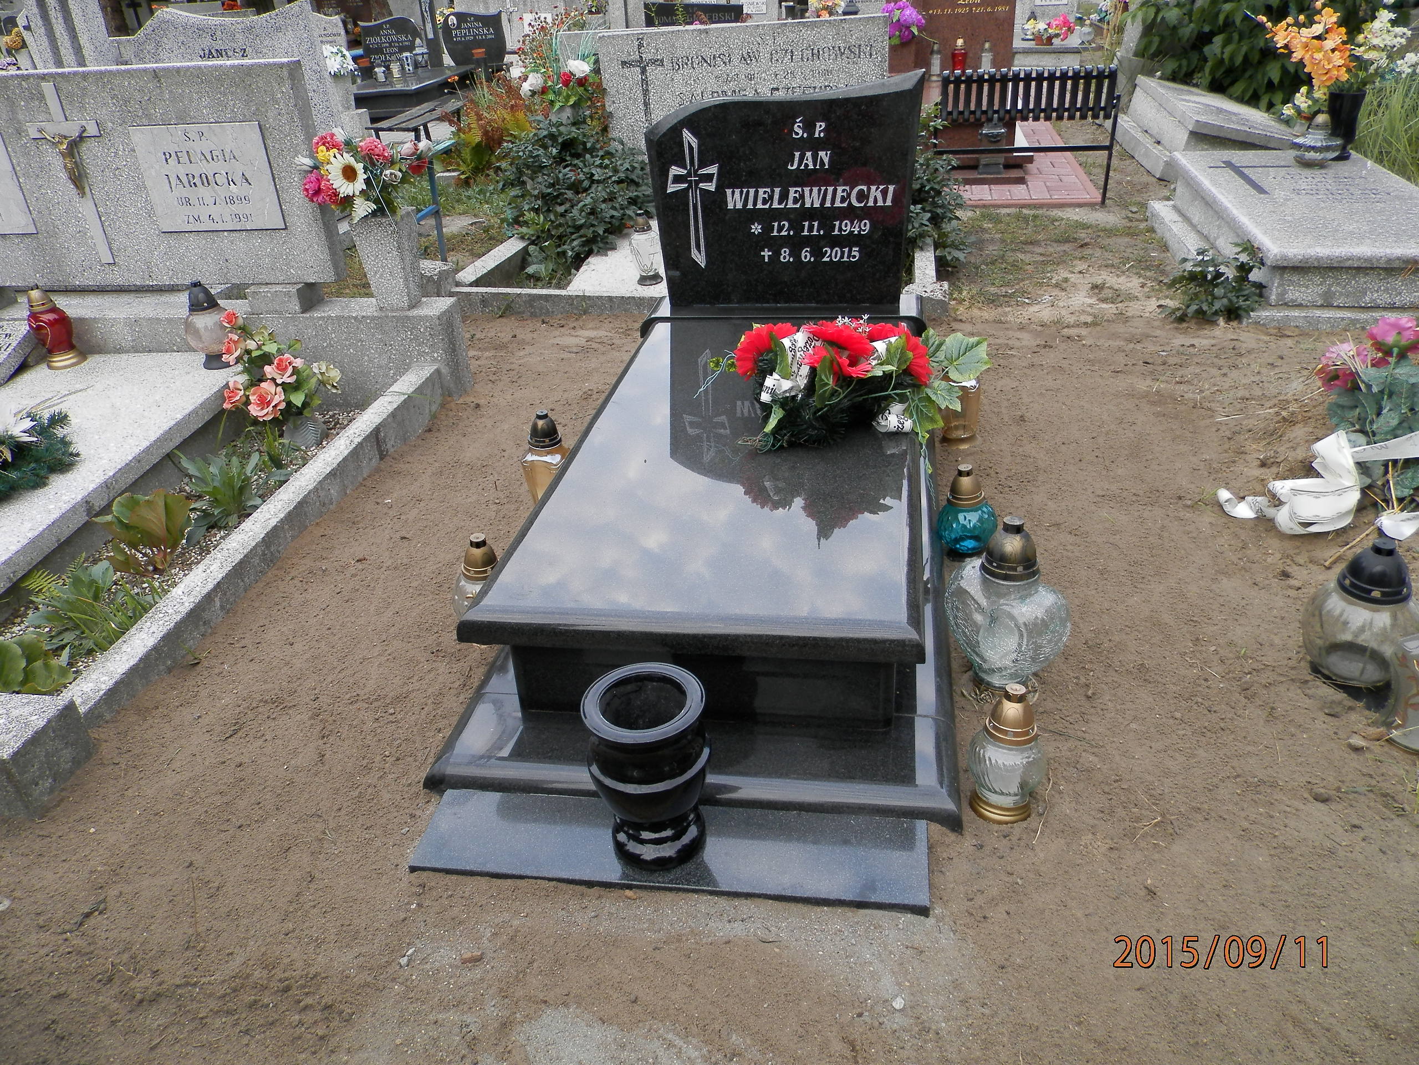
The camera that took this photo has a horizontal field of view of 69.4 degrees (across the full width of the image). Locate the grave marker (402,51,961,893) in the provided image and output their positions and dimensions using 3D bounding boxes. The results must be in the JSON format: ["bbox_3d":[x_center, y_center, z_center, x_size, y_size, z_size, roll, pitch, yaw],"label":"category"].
[{"bbox_3d":[0.066,-0.391,2.404,1.000,1.060,2.240,1,29,10],"label":"grave marker"}]

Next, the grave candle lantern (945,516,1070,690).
[{"bbox_3d":[0.586,0.131,1.993,0.250,0.363,0.160,13,36,25],"label":"grave candle lantern"}]

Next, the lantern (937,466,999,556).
[{"bbox_3d":[0.652,-0.060,2.589,0.152,0.230,0.152,1,29,10],"label":"lantern"}]

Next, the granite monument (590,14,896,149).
[{"bbox_3d":[0.198,-2.242,5.299,1.460,0.700,0.120,-5,32,-2],"label":"granite monument"}]

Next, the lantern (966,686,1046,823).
[{"bbox_3d":[0.504,0.362,1.729,0.133,0.260,0.133,2,32,8],"label":"lantern"}]

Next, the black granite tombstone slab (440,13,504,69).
[{"bbox_3d":[-2.402,-5.049,10.500,0.650,0.510,0.100,-1,28,6],"label":"black granite tombstone slab"}]

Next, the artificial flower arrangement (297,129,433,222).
[{"bbox_3d":[-1.041,-1.071,3.100,0.380,0.270,0.270,4,33,12],"label":"artificial flower arrangement"}]

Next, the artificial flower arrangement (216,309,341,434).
[{"bbox_3d":[-1.314,-0.478,3.126,0.360,0.330,0.290,10,35,21],"label":"artificial flower arrangement"}]

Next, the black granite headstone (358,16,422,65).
[{"bbox_3d":[-3.266,-5.003,10.500,0.660,0.520,0.100,-1,28,6],"label":"black granite headstone"}]

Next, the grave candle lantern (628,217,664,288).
[{"bbox_3d":[-0.311,-1.355,4.854,0.135,0.305,0.130,1,29,10],"label":"grave candle lantern"}]

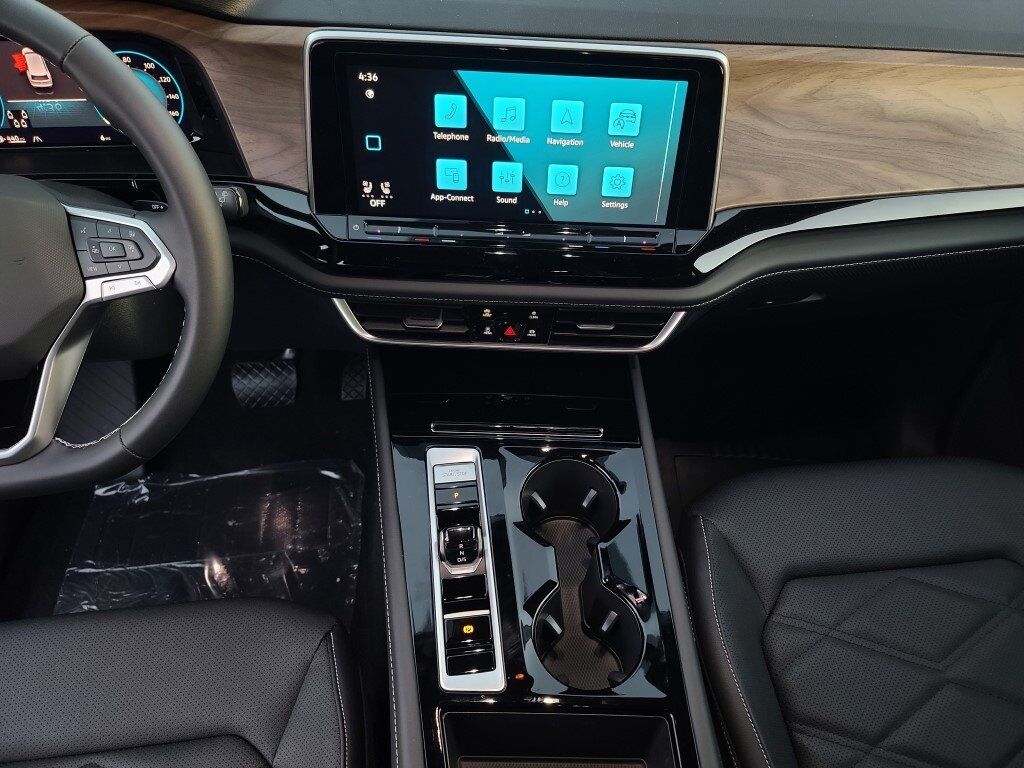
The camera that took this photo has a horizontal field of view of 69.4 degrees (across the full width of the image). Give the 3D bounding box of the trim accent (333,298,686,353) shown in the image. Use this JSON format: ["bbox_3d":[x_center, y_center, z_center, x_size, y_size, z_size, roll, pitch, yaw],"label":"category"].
[{"bbox_3d":[-0.002,-0.055,0.692,0.335,0.050,0.030,3,45,0],"label":"trim accent"}]

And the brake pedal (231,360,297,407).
[{"bbox_3d":[-0.378,0.001,1.125,0.100,0.067,0.035,3,13,0],"label":"brake pedal"}]

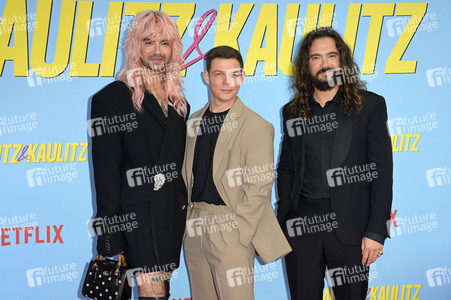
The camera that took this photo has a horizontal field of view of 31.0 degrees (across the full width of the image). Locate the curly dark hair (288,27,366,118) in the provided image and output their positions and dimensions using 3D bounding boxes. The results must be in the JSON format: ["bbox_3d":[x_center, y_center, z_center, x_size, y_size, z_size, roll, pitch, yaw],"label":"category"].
[{"bbox_3d":[0.432,-0.329,3.450,0.310,0.370,0.260,2,8,9],"label":"curly dark hair"}]

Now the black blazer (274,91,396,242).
[{"bbox_3d":[0.476,0.072,3.550,0.450,0.660,0.280,3,8,21],"label":"black blazer"}]

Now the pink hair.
[{"bbox_3d":[-0.311,-0.369,3.470,0.270,0.430,0.260,-1,7,-9],"label":"pink hair"}]

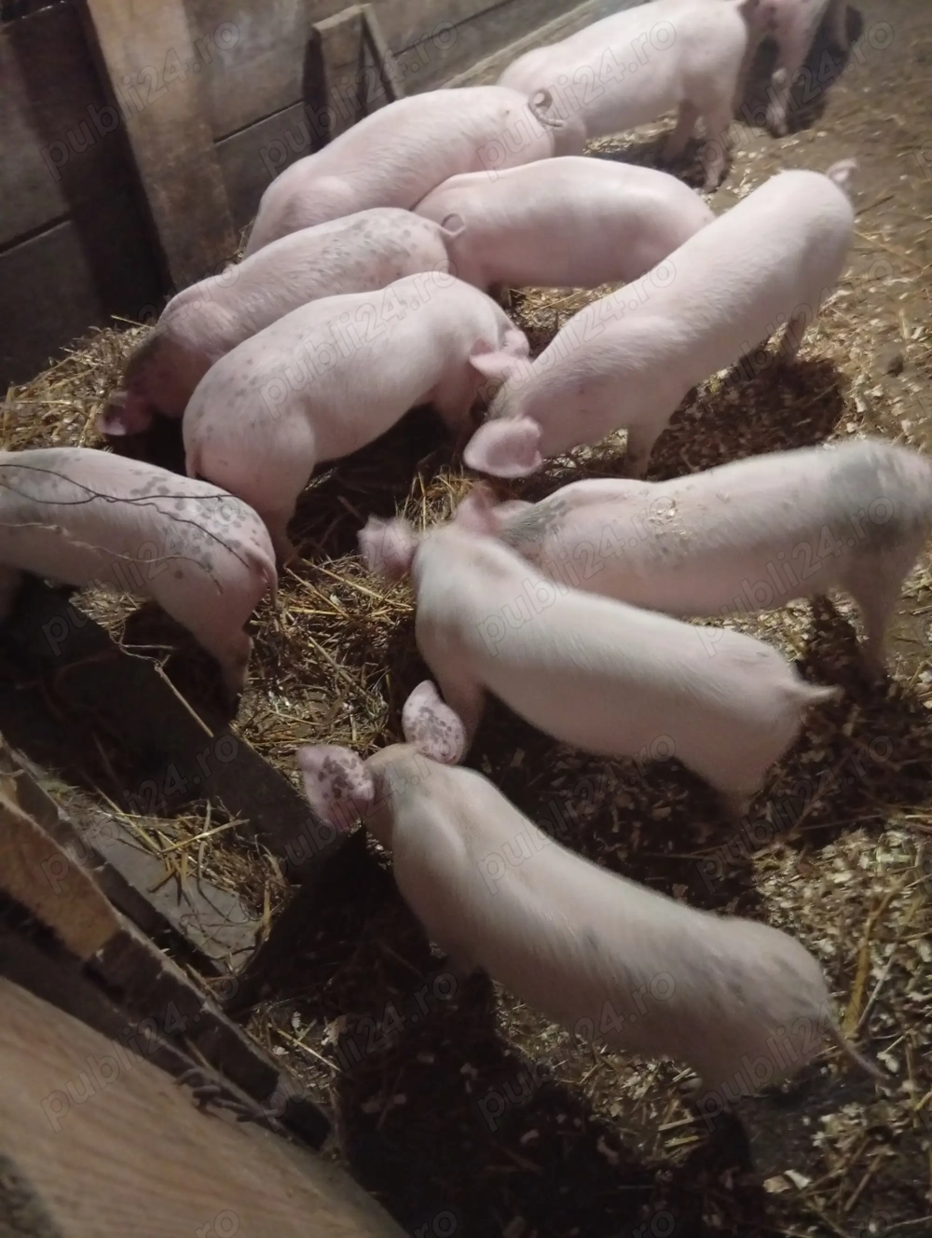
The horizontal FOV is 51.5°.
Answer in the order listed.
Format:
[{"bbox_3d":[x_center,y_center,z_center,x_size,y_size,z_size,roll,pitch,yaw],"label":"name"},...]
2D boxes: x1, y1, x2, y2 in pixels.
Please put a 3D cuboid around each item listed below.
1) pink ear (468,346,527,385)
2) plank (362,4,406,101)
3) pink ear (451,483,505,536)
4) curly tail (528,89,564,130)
[{"bbox_3d":[0.058,-0.467,1.780,0.110,0.040,0.085,-2,50,3],"label":"pink ear"},{"bbox_3d":[-0.230,-1.623,2.820,0.045,0.360,0.040,24,70,30],"label":"plank"},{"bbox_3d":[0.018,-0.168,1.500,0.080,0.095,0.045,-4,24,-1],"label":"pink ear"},{"bbox_3d":[0.186,-1.187,2.250,0.070,0.065,0.050,-32,55,-20],"label":"curly tail"}]

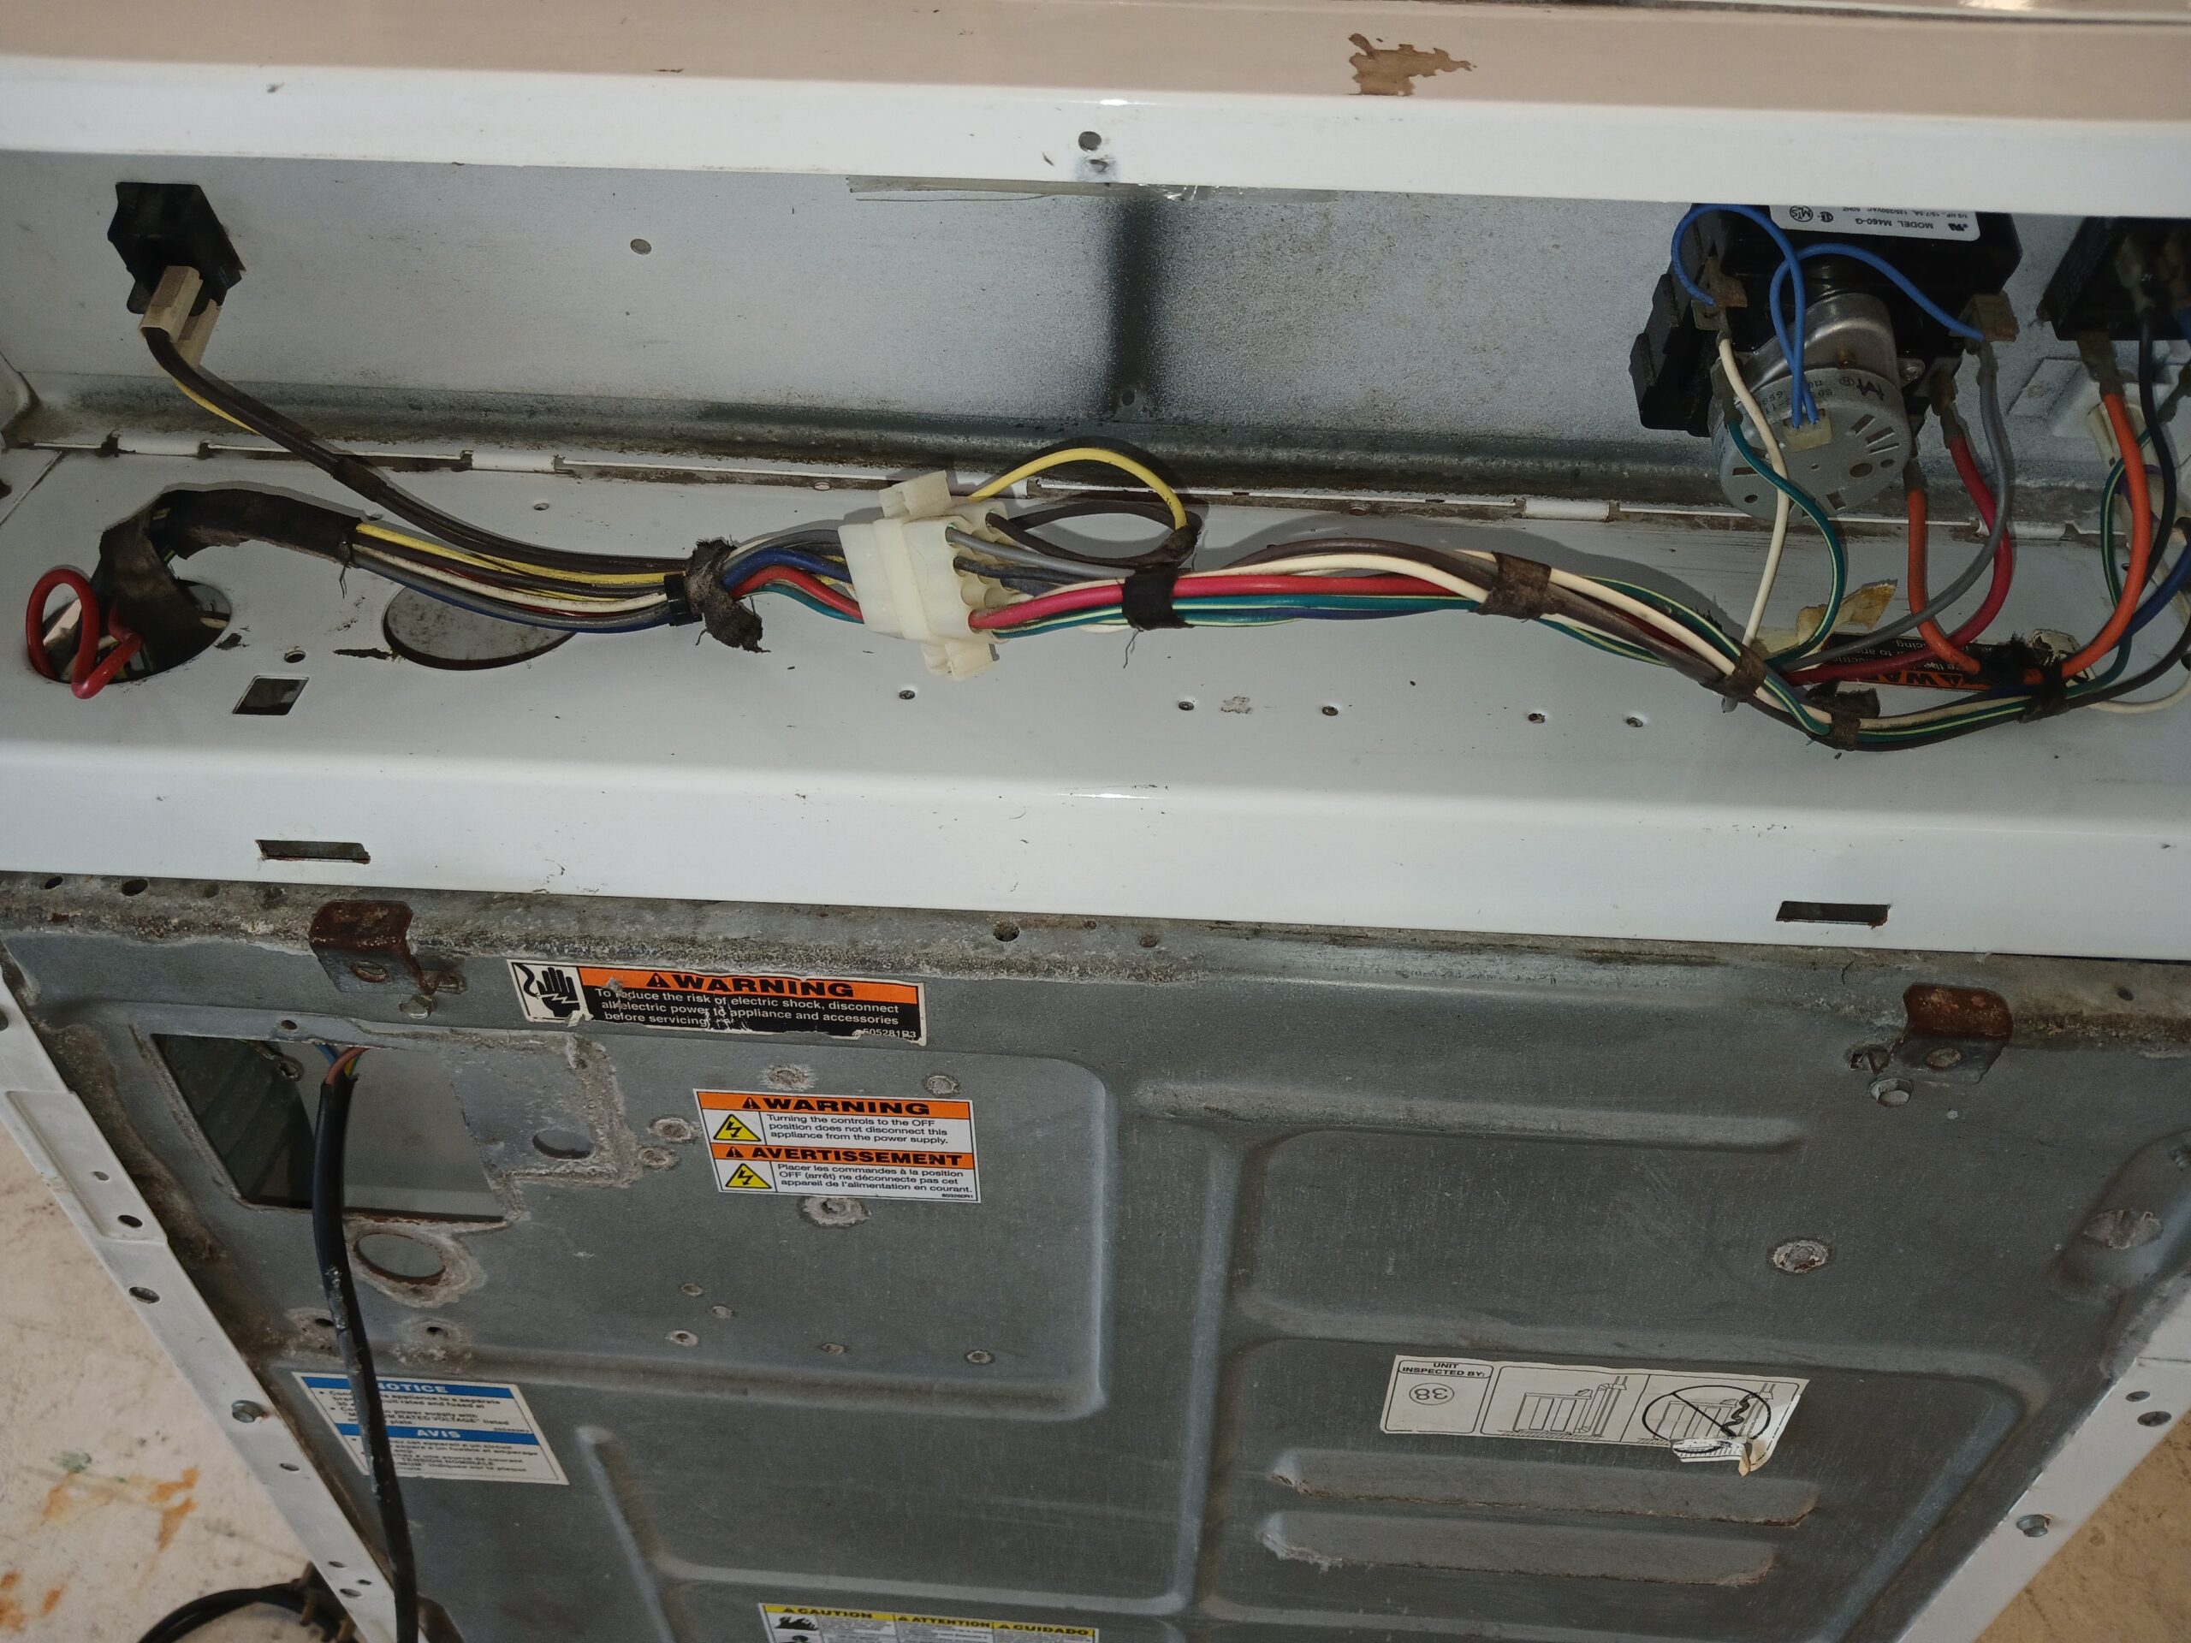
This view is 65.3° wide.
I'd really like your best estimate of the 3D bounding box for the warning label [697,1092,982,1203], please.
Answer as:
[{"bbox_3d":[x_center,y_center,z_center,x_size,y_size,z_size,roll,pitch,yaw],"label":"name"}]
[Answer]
[{"bbox_3d":[-0.075,0.097,0.505,0.081,0.051,0.002,2,44,2],"label":"warning label"}]

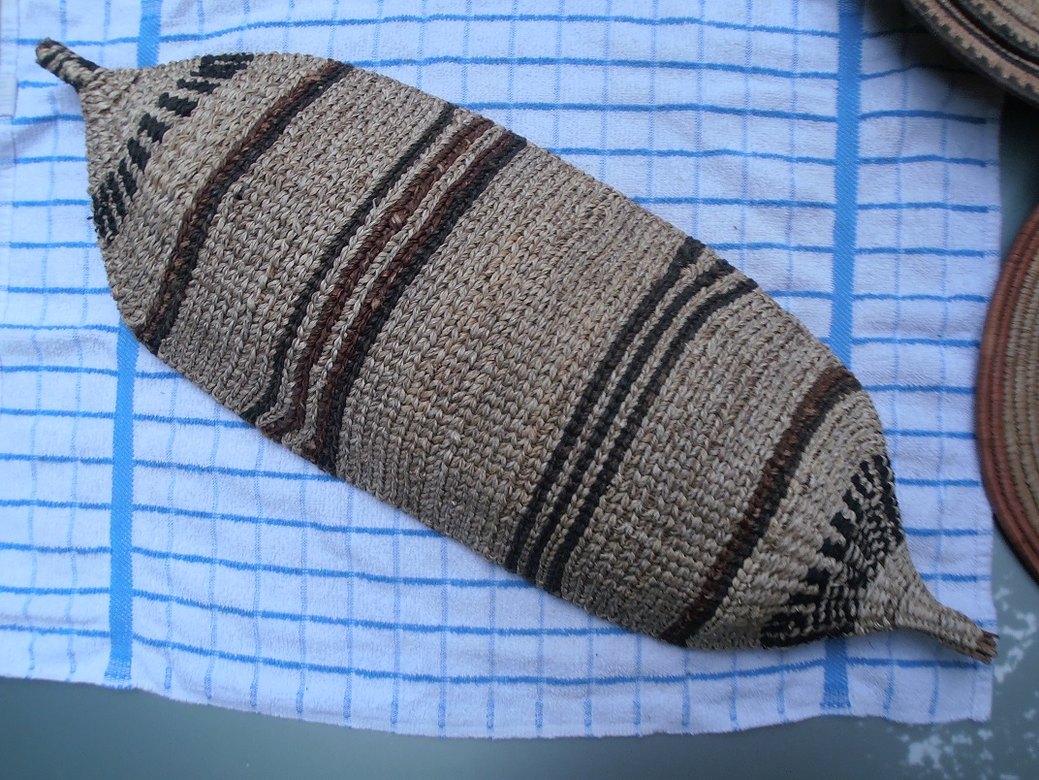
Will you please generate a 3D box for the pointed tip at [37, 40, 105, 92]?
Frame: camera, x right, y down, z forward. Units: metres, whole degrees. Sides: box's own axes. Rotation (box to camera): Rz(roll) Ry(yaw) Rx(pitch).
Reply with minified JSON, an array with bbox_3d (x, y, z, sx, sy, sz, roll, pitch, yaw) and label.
[{"bbox_3d":[-0.297,-0.214,0.655,0.039,0.017,0.021,32,90,5],"label":"pointed tip"}]

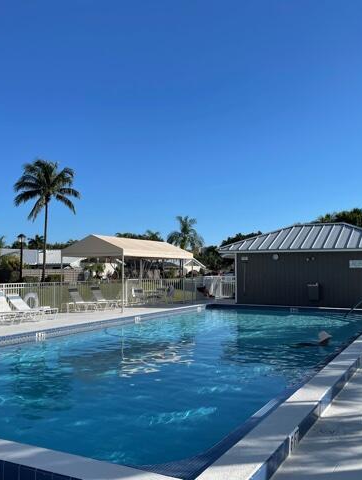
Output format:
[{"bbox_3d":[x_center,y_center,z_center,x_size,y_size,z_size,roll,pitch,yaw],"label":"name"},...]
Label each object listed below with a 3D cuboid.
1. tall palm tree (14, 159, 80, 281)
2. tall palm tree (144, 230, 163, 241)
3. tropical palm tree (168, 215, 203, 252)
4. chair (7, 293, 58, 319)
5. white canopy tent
[{"bbox_3d":[-14.108,-1.887,50.332,6.900,13.500,6.900,0,-4,0],"label":"tall palm tree"},{"bbox_3d":[-4.693,2.735,85.182,4.800,8.700,4.800,0,-4,0],"label":"tall palm tree"},{"bbox_3d":[0.555,1.243,60.173,4.600,8.440,4.600,0,-4,0],"label":"tropical palm tree"},{"bbox_3d":[-4.720,2.117,15.276,1.800,0.800,0.620,-2,-4,28],"label":"chair"},{"bbox_3d":[-2.085,1.398,20.954,3.000,2.900,5.750,-2,-4,28],"label":"white canopy tent"}]

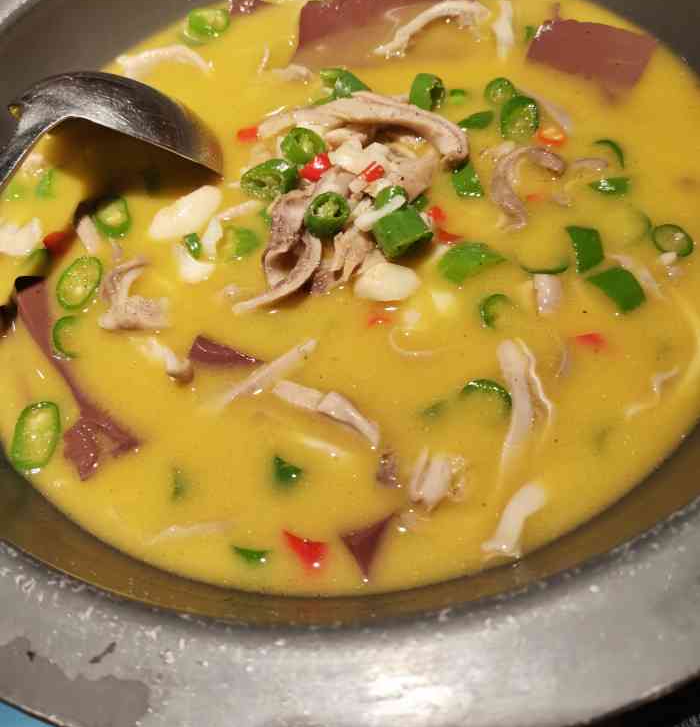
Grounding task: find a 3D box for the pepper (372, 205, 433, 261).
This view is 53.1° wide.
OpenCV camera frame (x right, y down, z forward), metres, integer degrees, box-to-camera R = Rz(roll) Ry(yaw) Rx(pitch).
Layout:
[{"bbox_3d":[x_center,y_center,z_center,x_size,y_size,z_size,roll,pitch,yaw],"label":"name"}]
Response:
[{"bbox_3d":[0.019,-0.048,0.259,0.018,0.016,0.013,-30,77,-7],"label":"pepper"}]

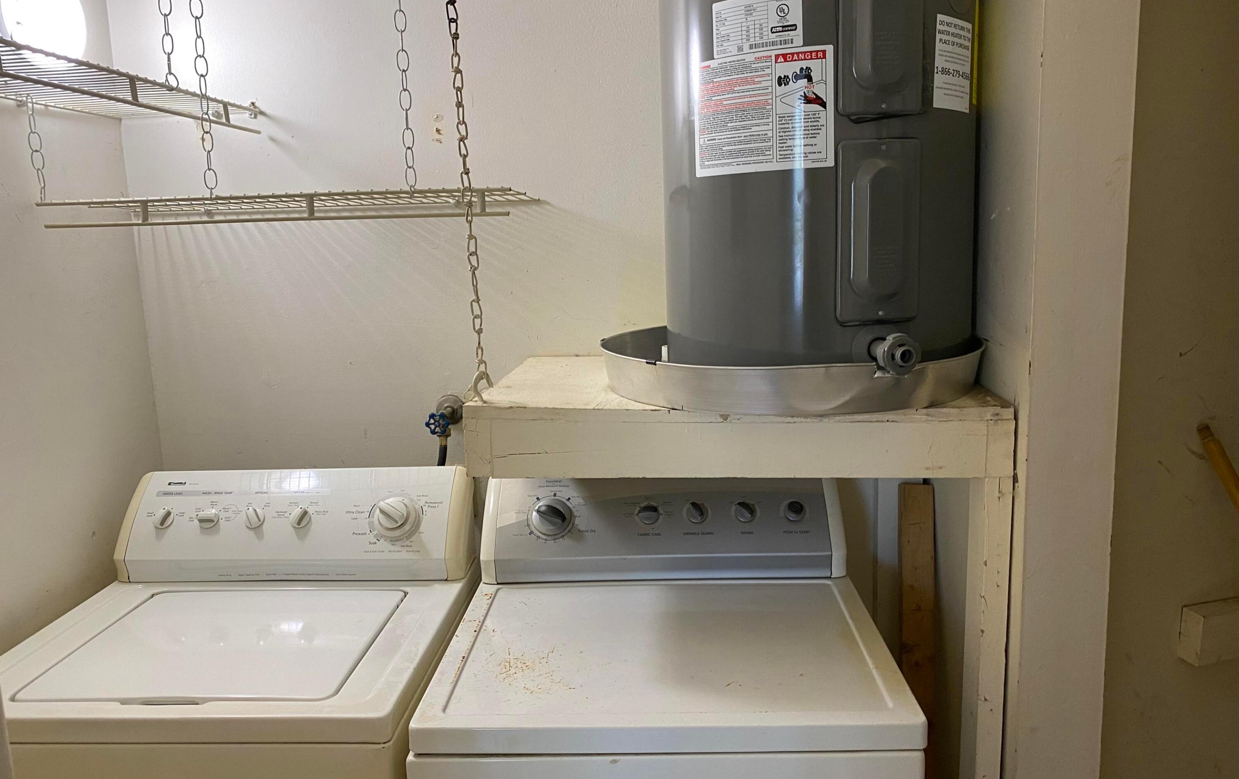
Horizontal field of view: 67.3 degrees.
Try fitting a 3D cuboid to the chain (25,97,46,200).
[{"bbox_3d":[-1.031,-0.423,1.646,0.025,0.184,0.023,-1,8,4],"label":"chain"}]

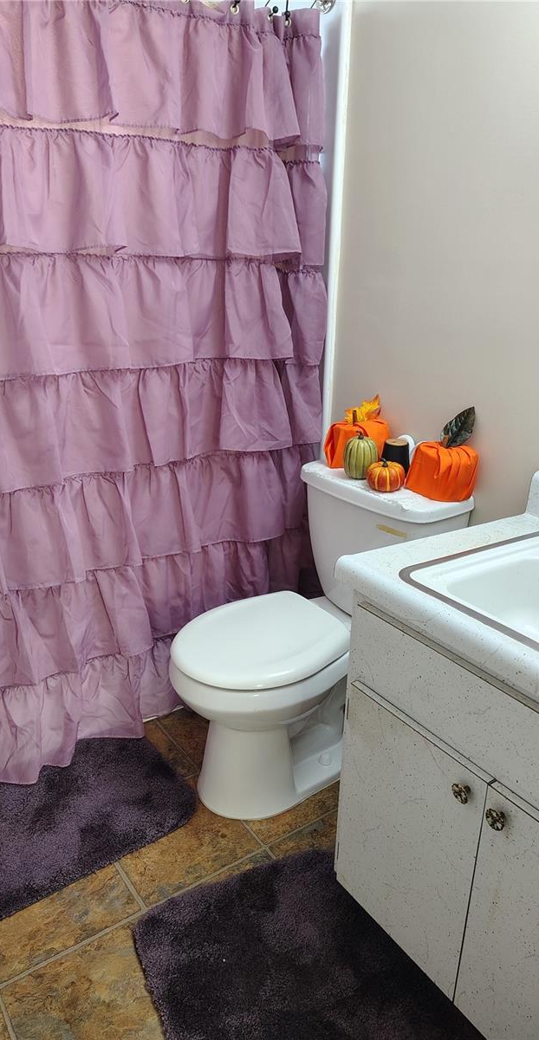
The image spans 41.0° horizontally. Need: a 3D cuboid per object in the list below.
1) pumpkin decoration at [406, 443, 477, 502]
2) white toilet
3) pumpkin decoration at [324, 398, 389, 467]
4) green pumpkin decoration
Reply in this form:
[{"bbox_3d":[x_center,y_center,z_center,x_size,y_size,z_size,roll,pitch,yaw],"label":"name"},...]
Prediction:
[{"bbox_3d":[0.425,-0.125,1.760,0.149,0.124,0.169,-14,25,-36],"label":"pumpkin decoration"},{"bbox_3d":[0.081,0.307,1.824,0.695,0.749,0.468,-14,25,-36],"label":"white toilet"},{"bbox_3d":[0.253,-0.237,1.970,0.149,0.184,0.167,-14,25,-36],"label":"pumpkin decoration"},{"bbox_3d":[0.238,-0.171,1.867,0.091,0.127,0.091,1,20,0],"label":"green pumpkin decoration"}]

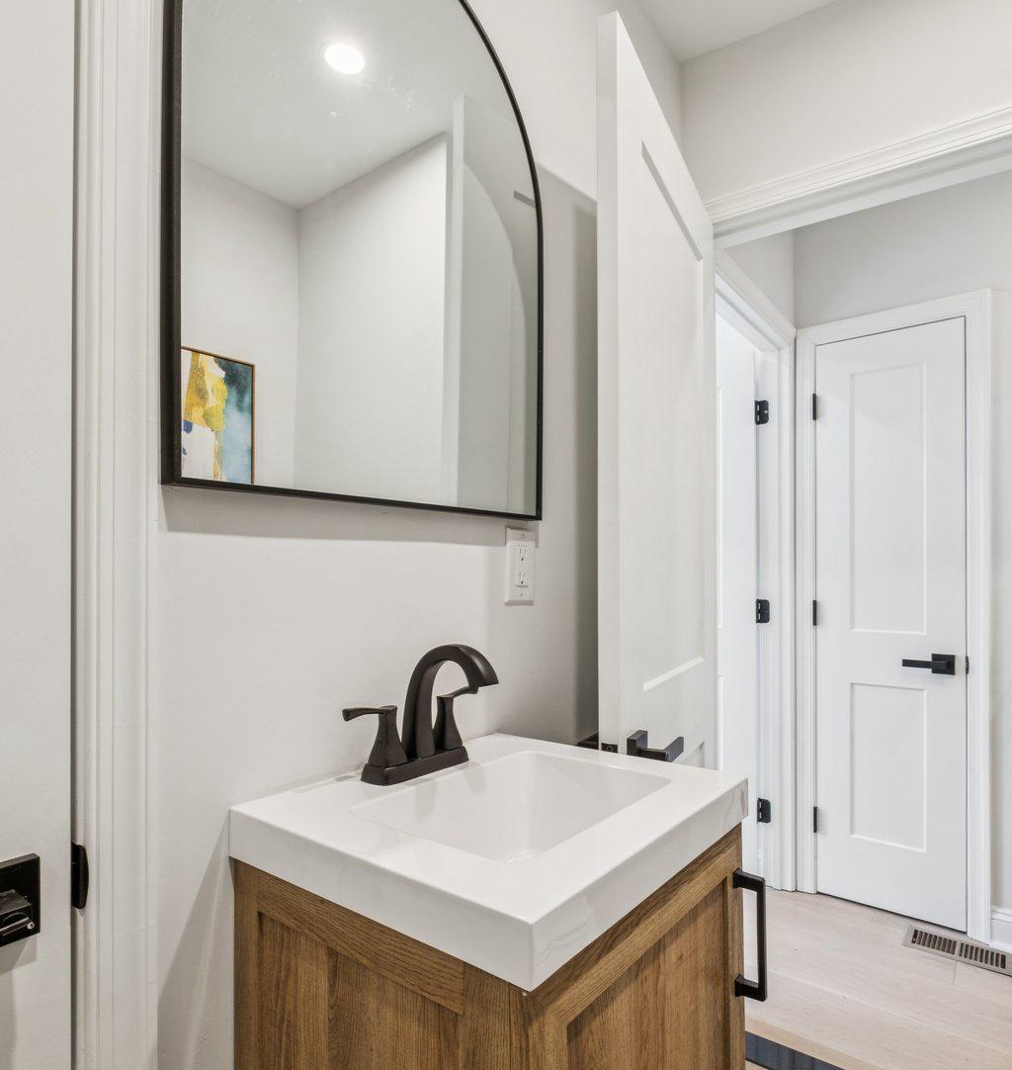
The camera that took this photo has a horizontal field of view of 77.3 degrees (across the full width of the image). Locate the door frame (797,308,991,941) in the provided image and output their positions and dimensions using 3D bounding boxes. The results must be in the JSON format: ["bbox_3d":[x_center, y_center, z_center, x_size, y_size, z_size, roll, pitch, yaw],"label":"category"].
[{"bbox_3d":[1.378,0.263,2.288,0.611,2.116,0.091,-1,-2,38],"label":"door frame"}]

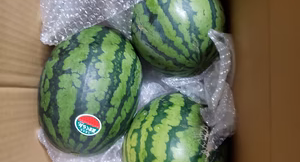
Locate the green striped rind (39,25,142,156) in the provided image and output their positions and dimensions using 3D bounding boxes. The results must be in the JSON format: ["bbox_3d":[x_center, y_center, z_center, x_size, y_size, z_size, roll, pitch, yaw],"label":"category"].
[{"bbox_3d":[-0.089,0.013,0.462,0.150,0.150,0.200,13,82,0],"label":"green striped rind"}]

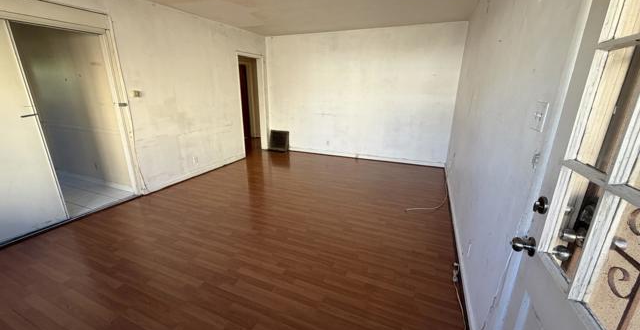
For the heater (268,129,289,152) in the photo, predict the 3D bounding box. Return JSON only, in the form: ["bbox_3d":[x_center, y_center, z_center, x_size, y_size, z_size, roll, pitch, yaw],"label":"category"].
[{"bbox_3d":[-0.960,-0.566,6.132,0.470,0.460,0.155,8,18,22],"label":"heater"}]

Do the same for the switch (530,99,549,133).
[{"bbox_3d":[0.876,-0.193,1.038,0.016,0.114,0.114,8,18,22],"label":"switch"}]

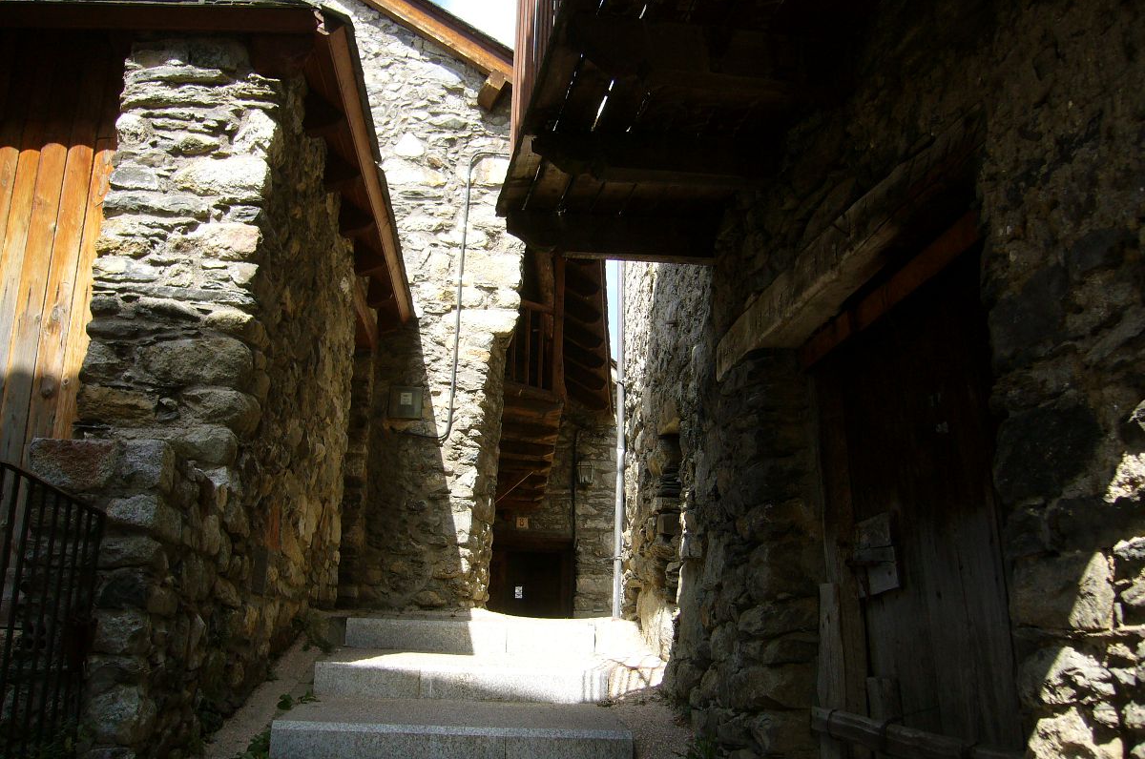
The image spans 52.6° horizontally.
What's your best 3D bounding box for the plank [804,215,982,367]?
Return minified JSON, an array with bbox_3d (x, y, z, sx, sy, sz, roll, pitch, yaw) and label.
[{"bbox_3d":[1.060,-0.254,3.942,0.070,0.095,1.600,3,-12,-6],"label":"plank"}]

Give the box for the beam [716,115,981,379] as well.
[{"bbox_3d":[0.907,-0.343,4.045,0.220,0.180,2.600,3,-12,-6],"label":"beam"}]

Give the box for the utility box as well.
[{"bbox_3d":[-1.286,0.170,8.882,0.257,0.247,0.120,2,-12,-5],"label":"utility box"}]

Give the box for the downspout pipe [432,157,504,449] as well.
[{"bbox_3d":[-0.795,-0.679,9.135,0.459,2.401,0.070,2,-12,-5],"label":"downspout pipe"}]

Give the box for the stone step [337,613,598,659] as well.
[{"bbox_3d":[-0.630,1.683,7.639,1.597,0.195,0.850,2,-12,-1],"label":"stone step"}]

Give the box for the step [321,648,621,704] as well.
[{"bbox_3d":[-0.604,1.697,6.651,1.569,0.215,0.980,2,-12,-1],"label":"step"}]

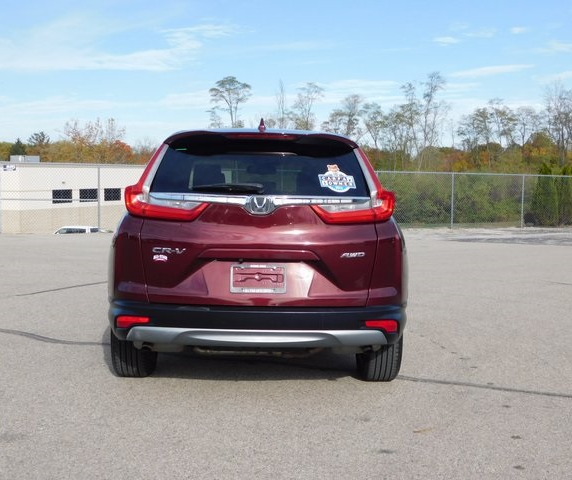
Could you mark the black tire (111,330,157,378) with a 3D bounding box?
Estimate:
[{"bbox_3d":[-0.987,0.538,5.530,0.240,0.738,0.738,1,3,-2],"label":"black tire"}]

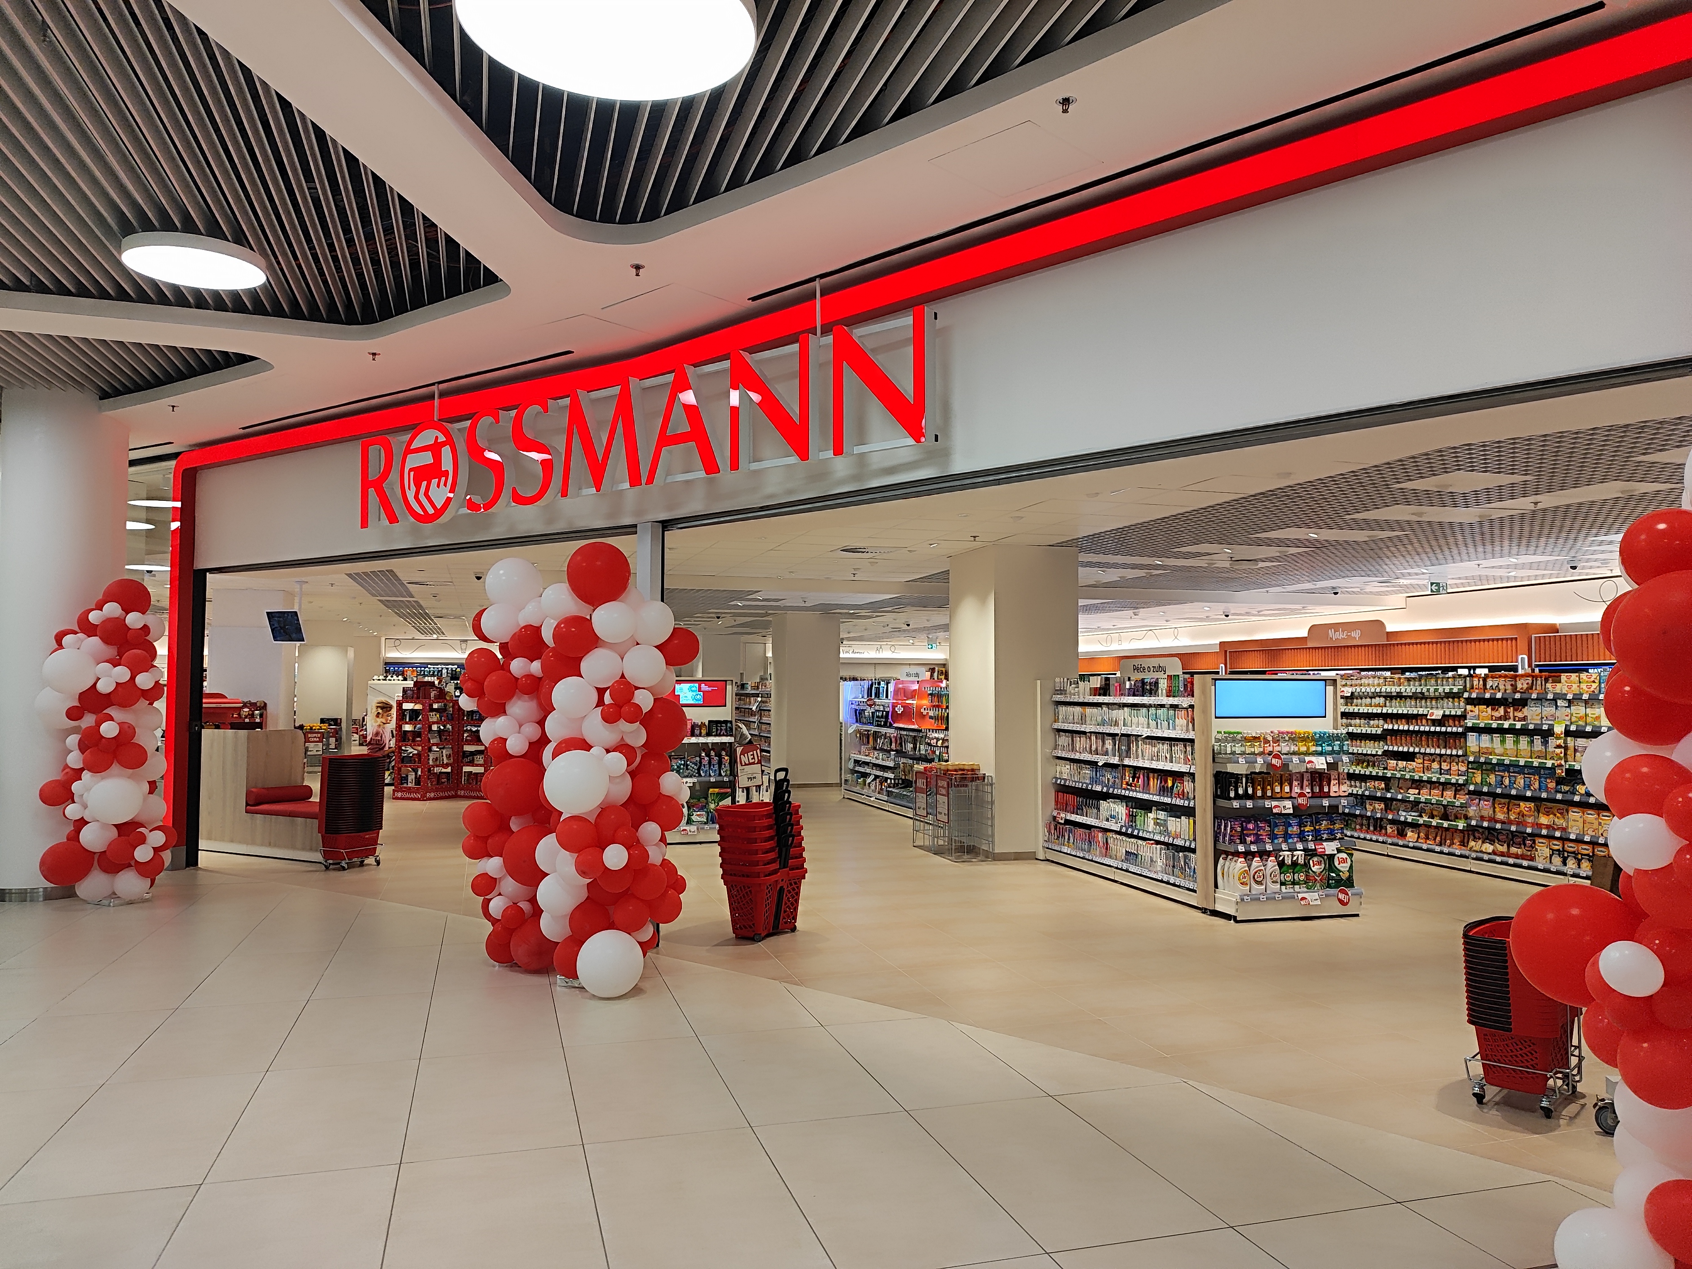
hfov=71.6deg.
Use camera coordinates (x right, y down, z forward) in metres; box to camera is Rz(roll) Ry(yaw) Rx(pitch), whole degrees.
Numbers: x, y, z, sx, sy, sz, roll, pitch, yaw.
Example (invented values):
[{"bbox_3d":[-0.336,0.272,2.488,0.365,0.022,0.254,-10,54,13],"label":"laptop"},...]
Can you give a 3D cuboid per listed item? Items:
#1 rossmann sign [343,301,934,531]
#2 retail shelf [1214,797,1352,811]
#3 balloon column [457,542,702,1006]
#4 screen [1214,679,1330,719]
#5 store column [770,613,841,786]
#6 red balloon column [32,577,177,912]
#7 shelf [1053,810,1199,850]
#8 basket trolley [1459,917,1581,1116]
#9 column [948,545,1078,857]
[{"bbox_3d":[-1.626,-1.216,7.487,5.197,0.730,0.130,-2,-4,37],"label":"rossmann sign"},{"bbox_3d":[3.193,1.216,8.624,0.970,0.060,0.300,1,-3,-16],"label":"retail shelf"},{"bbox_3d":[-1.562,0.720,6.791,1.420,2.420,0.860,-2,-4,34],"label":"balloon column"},{"bbox_3d":[3.175,0.486,8.773,0.955,0.285,0.050,1,-3,-16],"label":"screen"},{"bbox_3d":[-0.720,1.170,21.147,0.950,3.090,1.160,1,-3,-17],"label":"store column"},{"bbox_3d":[-5.663,0.814,9.028,0.880,2.450,0.880,2,-4,-31],"label":"red balloon column"},{"bbox_3d":[2.542,1.668,10.106,0.380,0.055,2.640,1,-3,-16],"label":"shelf"},{"bbox_3d":[2.695,1.479,4.657,0.350,0.700,0.480,-2,-4,40],"label":"basket trolley"},{"bbox_3d":[1.738,0.691,12.212,0.930,3.090,1.140,1,-3,-17],"label":"column"}]

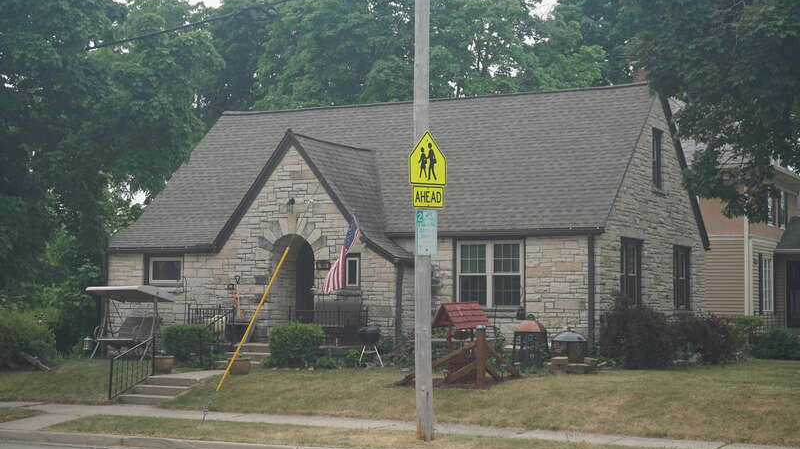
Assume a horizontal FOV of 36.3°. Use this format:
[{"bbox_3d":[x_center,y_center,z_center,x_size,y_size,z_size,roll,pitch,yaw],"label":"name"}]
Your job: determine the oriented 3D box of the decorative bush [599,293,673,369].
[{"bbox_3d":[4.626,2.092,24.000,1.450,1.500,1.400,-1,-4,27],"label":"decorative bush"}]

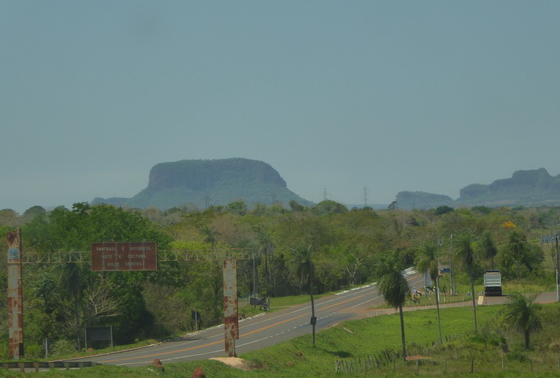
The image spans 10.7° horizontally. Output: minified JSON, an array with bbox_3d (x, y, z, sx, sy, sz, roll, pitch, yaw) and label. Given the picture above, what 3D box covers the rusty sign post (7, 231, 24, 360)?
[{"bbox_3d":[-23.597,9.434,267.000,1.250,11.600,0.600,-1,0,-1],"label":"rusty sign post"}]

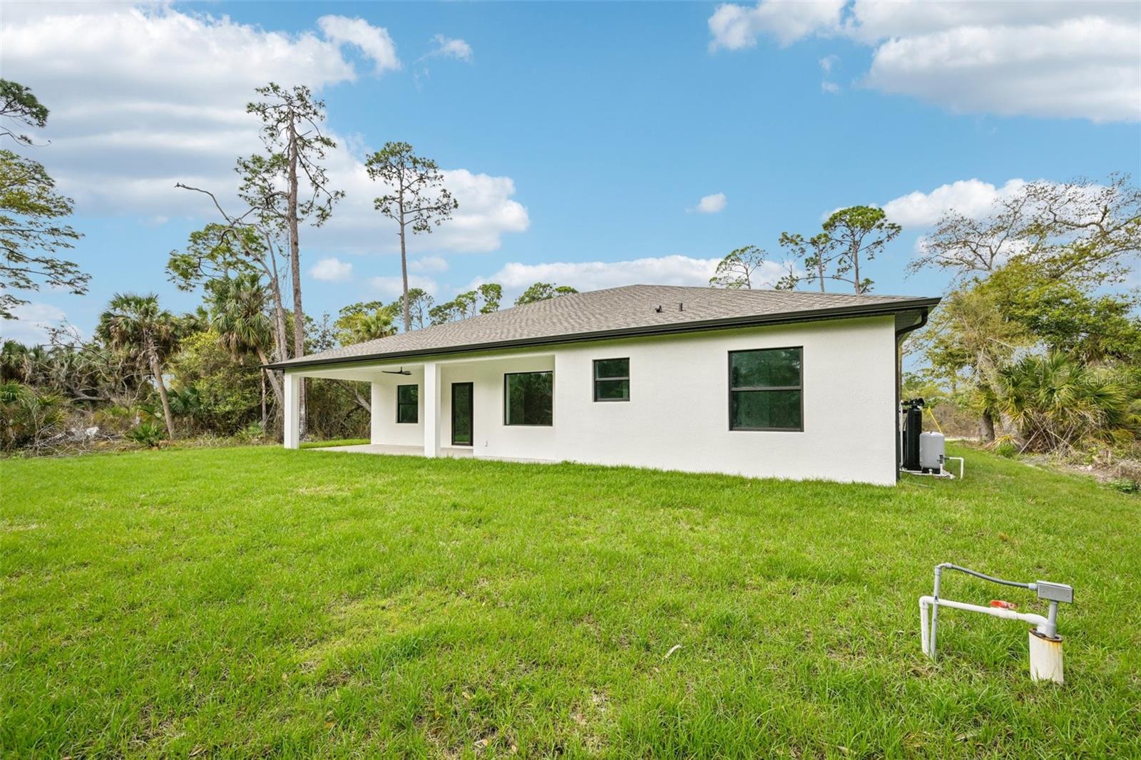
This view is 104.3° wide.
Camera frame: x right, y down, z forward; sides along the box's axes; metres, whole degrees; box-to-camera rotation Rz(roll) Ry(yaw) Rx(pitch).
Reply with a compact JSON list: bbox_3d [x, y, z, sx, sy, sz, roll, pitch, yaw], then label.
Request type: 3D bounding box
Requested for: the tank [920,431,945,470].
[{"bbox_3d":[7.384,1.472,9.050,0.400,0.830,0.400,-3,-5,39],"label":"tank"}]

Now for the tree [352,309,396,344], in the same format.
[{"bbox_3d":[-12.822,-0.408,29.000,3.500,8.300,3.500,2,-4,-26],"label":"tree"}]

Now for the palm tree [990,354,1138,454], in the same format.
[{"bbox_3d":[17.862,0.819,16.000,3.700,3.650,3.900,3,-5,-42],"label":"palm tree"}]

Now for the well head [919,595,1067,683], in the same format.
[{"bbox_3d":[2.245,1.390,2.390,0.540,0.345,0.130,-2,-4,32],"label":"well head"}]

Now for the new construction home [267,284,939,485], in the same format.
[{"bbox_3d":[1.020,-0.470,18.640,19.500,6.500,16.000,-2,-4,28],"label":"new construction home"}]

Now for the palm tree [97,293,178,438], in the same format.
[{"bbox_3d":[-23.416,-0.771,24.000,3.600,7.900,3.600,-4,-5,45],"label":"palm tree"}]

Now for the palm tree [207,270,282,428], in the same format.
[{"bbox_3d":[-16.027,-1.237,22.000,3.500,8.100,3.500,3,-5,-35],"label":"palm tree"}]

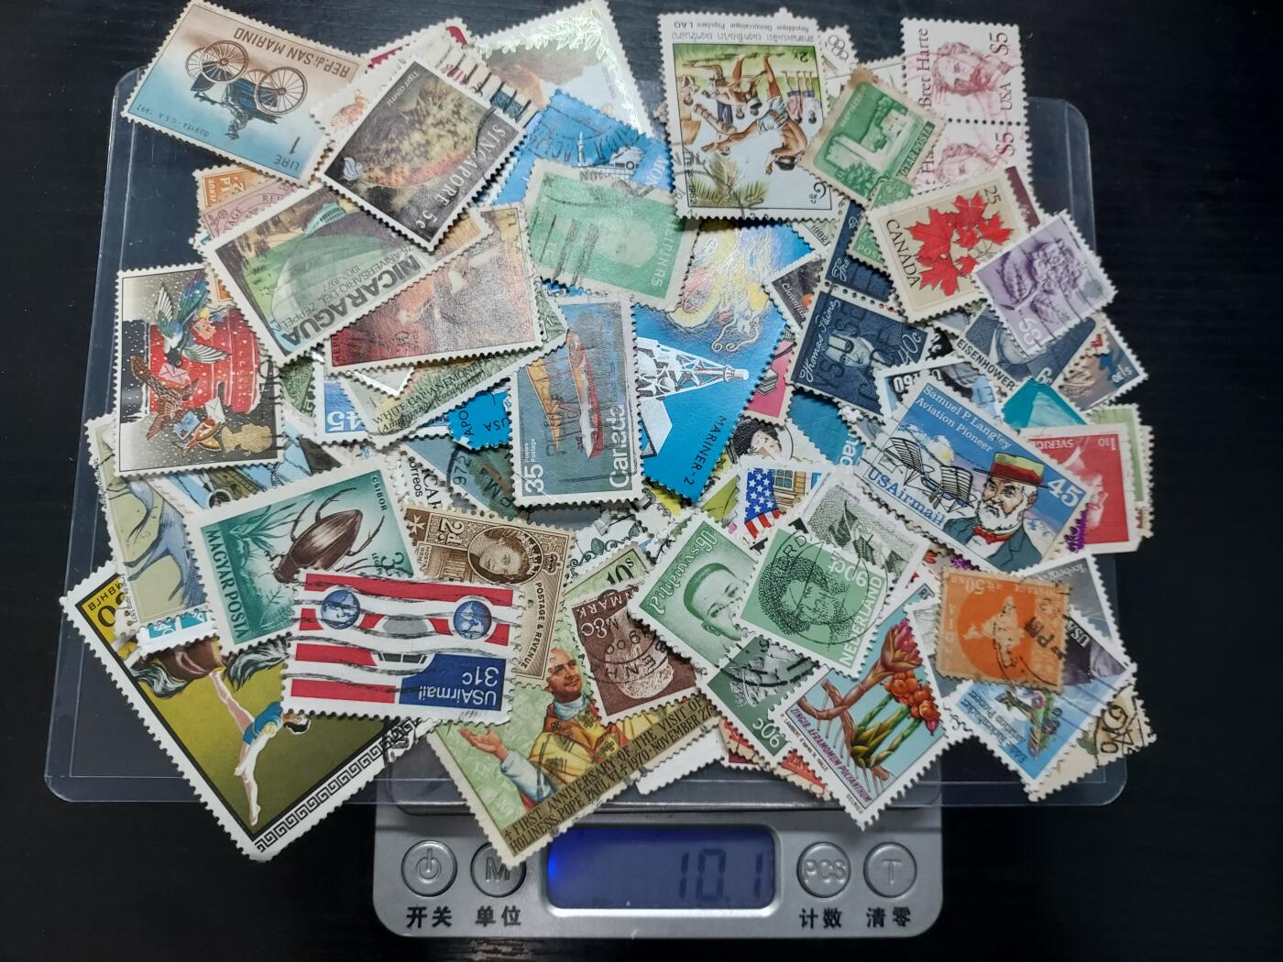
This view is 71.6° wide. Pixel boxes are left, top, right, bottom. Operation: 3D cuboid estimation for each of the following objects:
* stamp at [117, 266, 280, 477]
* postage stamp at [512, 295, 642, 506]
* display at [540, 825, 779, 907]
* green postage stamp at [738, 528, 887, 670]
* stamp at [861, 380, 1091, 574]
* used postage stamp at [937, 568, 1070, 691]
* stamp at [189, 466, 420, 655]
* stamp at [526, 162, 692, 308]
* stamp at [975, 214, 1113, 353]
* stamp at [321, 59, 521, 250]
[{"bbox_3d":[-0.084,-0.022,0.169,0.029,0.001,0.040,-5,82,-3],"label":"stamp"},{"bbox_3d":[-0.013,-0.015,0.167,0.024,0.001,0.040,-2,82,-3],"label":"postage stamp"},{"bbox_3d":[0.004,0.071,0.165,0.042,0.002,0.015,1,82,-2],"label":"display"},{"bbox_3d":[0.032,0.022,0.163,0.025,0.001,0.020,24,82,1],"label":"green postage stamp"},{"bbox_3d":[0.062,0.001,0.165,0.039,0.001,0.025,36,82,3],"label":"stamp"},{"bbox_3d":[0.067,0.028,0.164,0.024,0.001,0.019,8,82,-1],"label":"used postage stamp"},{"bbox_3d":[-0.060,0.013,0.159,0.036,0.001,0.025,-19,83,-5],"label":"stamp"},{"bbox_3d":[-0.007,-0.047,0.172,0.034,0.001,0.022,13,82,0],"label":"stamp"},{"bbox_3d":[0.082,-0.040,0.179,0.024,0.001,0.020,-32,85,-6],"label":"stamp"},{"bbox_3d":[-0.043,-0.063,0.172,0.027,0.001,0.031,34,82,2],"label":"stamp"}]

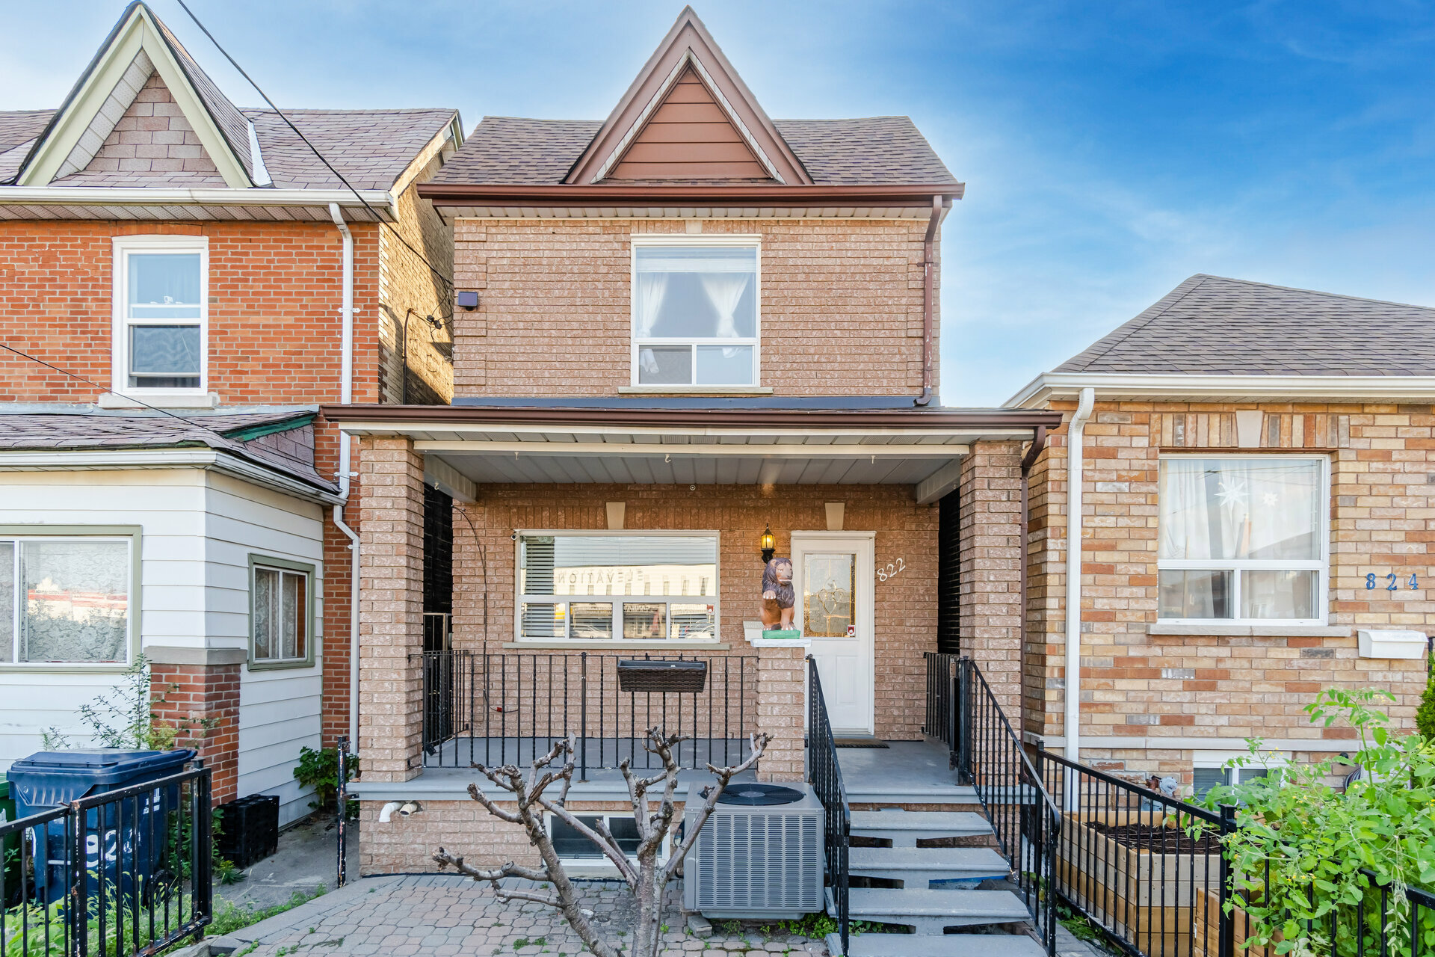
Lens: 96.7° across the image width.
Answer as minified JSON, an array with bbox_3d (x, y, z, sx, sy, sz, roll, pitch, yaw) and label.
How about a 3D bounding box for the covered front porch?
[{"bbox_3d":[-0.200,1.120,5.450,5.120,3.900,2.250,0,-4,0],"label":"covered front porch"}]

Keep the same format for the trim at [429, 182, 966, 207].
[{"bbox_3d":[-0.260,-2.840,6.400,5.500,0.240,0.180,0,0,0],"label":"trim"}]

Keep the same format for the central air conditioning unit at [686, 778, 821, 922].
[{"bbox_3d":[0.220,2.370,4.130,0.820,0.660,0.740,0,-4,0],"label":"central air conditioning unit"}]

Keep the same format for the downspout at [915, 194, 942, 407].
[{"bbox_3d":[2.150,-1.810,6.500,0.270,2.170,0.270,0,0,0],"label":"downspout"}]

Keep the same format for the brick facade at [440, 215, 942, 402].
[{"bbox_3d":[-0.250,-1.780,6.720,5.070,1.920,0.220,0,0,0],"label":"brick facade"}]

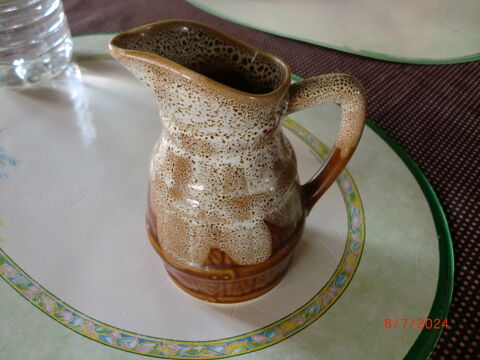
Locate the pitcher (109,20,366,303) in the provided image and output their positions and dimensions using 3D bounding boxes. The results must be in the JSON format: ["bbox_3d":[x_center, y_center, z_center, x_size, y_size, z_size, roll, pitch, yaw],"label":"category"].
[{"bbox_3d":[0.002,-0.008,0.230,0.104,0.131,0.083,-1,45,-1],"label":"pitcher"}]

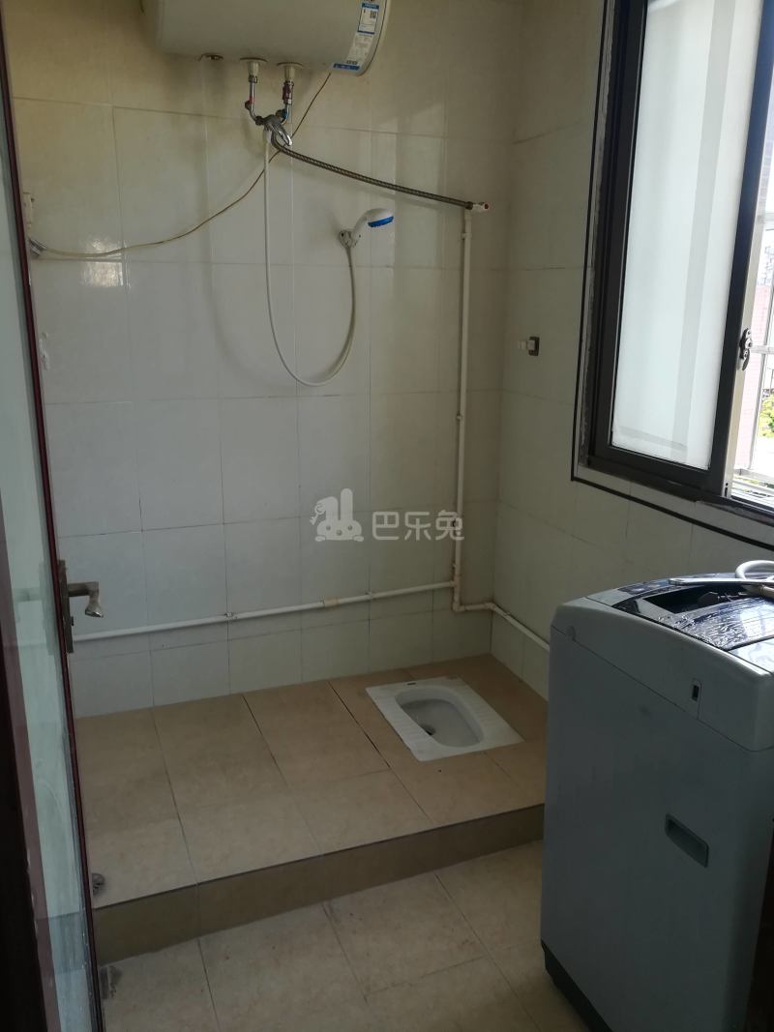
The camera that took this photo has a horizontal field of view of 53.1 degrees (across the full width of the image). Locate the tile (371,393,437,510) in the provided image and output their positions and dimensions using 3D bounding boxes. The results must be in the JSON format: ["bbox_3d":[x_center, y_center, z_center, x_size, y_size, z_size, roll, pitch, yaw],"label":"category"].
[{"bbox_3d":[0.058,-0.222,2.680,0.251,0.399,0.010,-5,15,-21],"label":"tile"}]

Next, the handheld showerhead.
[{"bbox_3d":[-0.067,-0.880,2.376,0.186,0.119,0.081,6,15,22],"label":"handheld showerhead"}]

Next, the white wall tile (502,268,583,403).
[{"bbox_3d":[0.494,-0.585,2.508,0.010,0.400,0.464,-4,15,-19],"label":"white wall tile"}]

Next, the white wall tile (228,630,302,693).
[{"bbox_3d":[-0.412,0.497,2.641,0.250,0.199,0.012,-5,16,-22],"label":"white wall tile"}]

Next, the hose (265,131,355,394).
[{"bbox_3d":[-0.218,-0.746,2.322,0.312,0.709,0.151,-5,15,-21],"label":"hose"}]

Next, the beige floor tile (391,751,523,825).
[{"bbox_3d":[0.198,0.752,2.158,0.294,0.010,0.281,-5,15,-21],"label":"beige floor tile"}]

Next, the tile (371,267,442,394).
[{"bbox_3d":[0.061,-0.610,2.583,0.251,0.399,0.010,-5,15,-21],"label":"tile"}]

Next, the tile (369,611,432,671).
[{"bbox_3d":[0.053,0.461,2.851,0.251,0.206,0.010,-5,15,-21],"label":"tile"}]

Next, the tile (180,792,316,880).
[{"bbox_3d":[-0.352,0.801,1.942,0.297,0.010,0.281,-5,15,-21],"label":"tile"}]

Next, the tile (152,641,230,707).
[{"bbox_3d":[-0.650,0.524,2.583,0.252,0.206,0.010,-5,15,-21],"label":"tile"}]

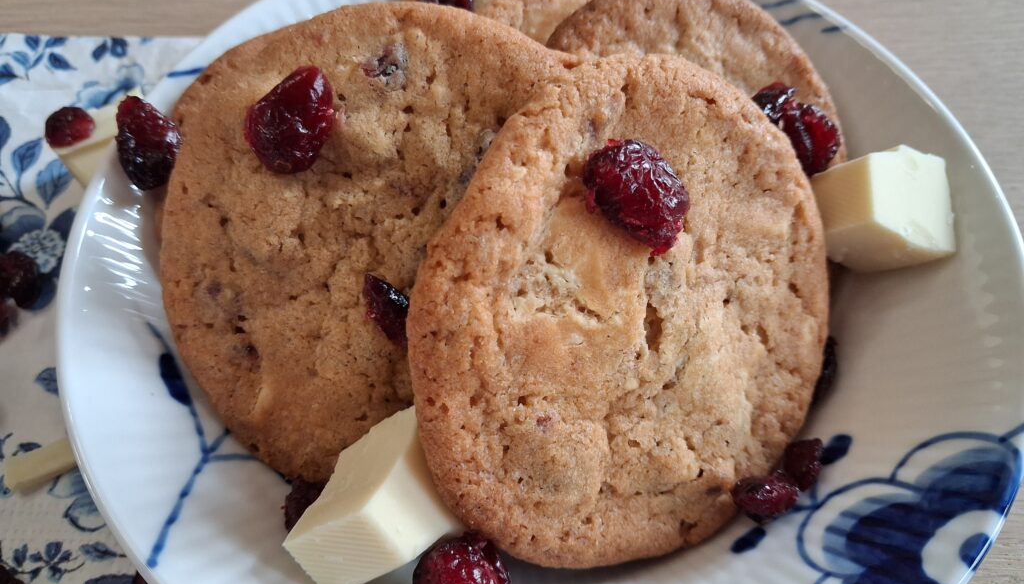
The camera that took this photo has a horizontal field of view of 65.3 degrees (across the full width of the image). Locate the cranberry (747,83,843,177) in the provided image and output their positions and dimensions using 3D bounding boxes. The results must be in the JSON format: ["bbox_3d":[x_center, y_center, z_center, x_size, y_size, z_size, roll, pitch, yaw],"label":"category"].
[{"bbox_3d":[0.064,-0.036,0.179,0.014,0.013,0.023,-26,63,-16],"label":"cranberry"}]

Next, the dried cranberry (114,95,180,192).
[{"bbox_3d":[-0.077,-0.031,0.168,0.014,0.014,0.021,-20,61,-13],"label":"dried cranberry"}]

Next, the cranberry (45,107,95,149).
[{"bbox_3d":[-0.106,-0.039,0.191,0.013,0.009,0.011,-23,62,-14],"label":"cranberry"}]

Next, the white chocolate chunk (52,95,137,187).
[{"bbox_3d":[-0.104,-0.038,0.205,0.021,0.016,0.012,-26,63,-16],"label":"white chocolate chunk"}]

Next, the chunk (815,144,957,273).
[{"bbox_3d":[0.078,-0.017,0.172,0.021,0.021,0.017,8,75,-23],"label":"chunk"}]

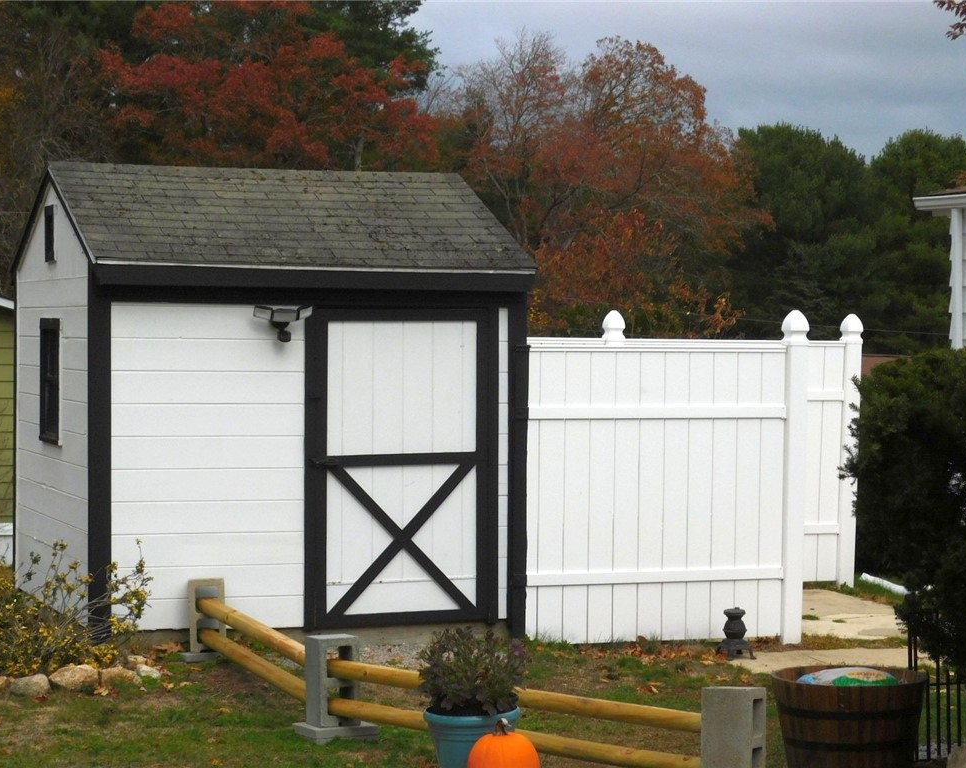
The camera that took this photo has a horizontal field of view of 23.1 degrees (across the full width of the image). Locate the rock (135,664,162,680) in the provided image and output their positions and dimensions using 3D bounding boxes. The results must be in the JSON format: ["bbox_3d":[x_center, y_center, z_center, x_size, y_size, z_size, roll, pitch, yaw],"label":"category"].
[{"bbox_3d":[-1.737,1.493,12.250,0.138,0.078,0.110,1,1,0],"label":"rock"}]

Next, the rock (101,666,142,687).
[{"bbox_3d":[-1.830,1.481,11.980,0.195,0.095,0.145,1,1,0],"label":"rock"}]

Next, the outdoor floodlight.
[{"bbox_3d":[-1.135,-0.340,13.398,0.305,0.200,0.160,0,1,-21],"label":"outdoor floodlight"}]

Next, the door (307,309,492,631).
[{"bbox_3d":[-0.466,0.485,13.751,1.183,1.854,0.070,0,1,-21],"label":"door"}]

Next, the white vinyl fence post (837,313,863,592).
[{"bbox_3d":[2.721,0.503,17.650,0.133,2.044,0.133,0,1,-21],"label":"white vinyl fence post"}]

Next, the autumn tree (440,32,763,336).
[{"bbox_3d":[2.103,-2.650,42.000,5.700,7.200,5.200,1,1,0],"label":"autumn tree"}]

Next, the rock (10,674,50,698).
[{"bbox_3d":[-2.242,1.496,11.700,0.190,0.110,0.150,1,1,0],"label":"rock"}]

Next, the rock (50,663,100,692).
[{"bbox_3d":[-2.063,1.485,11.950,0.250,0.125,0.200,0,1,-10],"label":"rock"}]

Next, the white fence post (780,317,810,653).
[{"bbox_3d":[1.918,0.580,14.679,0.133,2.075,0.133,0,1,-21],"label":"white fence post"}]

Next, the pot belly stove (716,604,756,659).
[{"bbox_3d":[1.487,1.468,13.950,0.175,0.295,0.175,0,2,-30],"label":"pot belly stove"}]

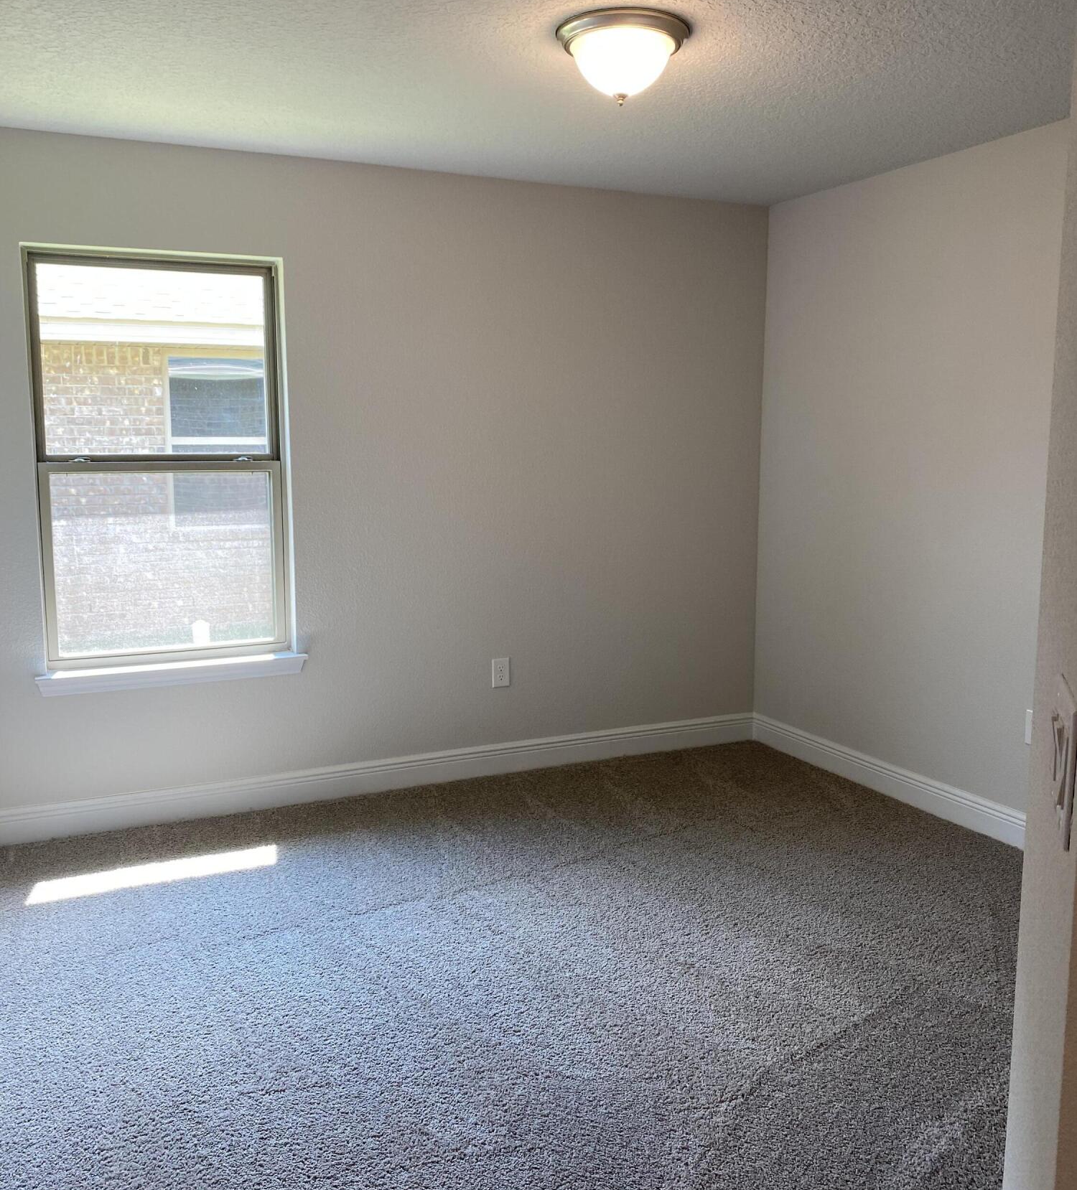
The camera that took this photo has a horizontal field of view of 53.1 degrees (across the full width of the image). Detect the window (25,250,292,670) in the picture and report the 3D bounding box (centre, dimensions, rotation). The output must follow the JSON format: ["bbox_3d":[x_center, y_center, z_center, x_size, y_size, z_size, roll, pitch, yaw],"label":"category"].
[{"bbox_3d":[-1.380,-0.489,3.978,0.872,1.475,0.080,-4,9,-25],"label":"window"}]

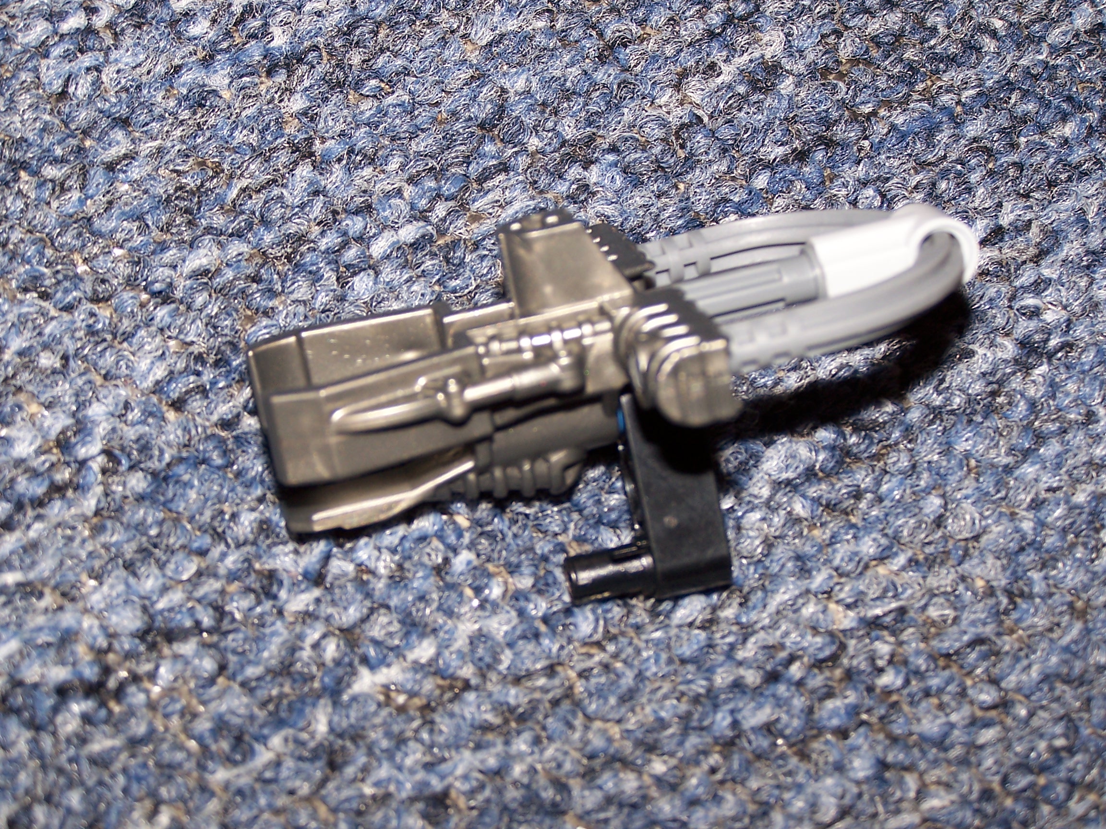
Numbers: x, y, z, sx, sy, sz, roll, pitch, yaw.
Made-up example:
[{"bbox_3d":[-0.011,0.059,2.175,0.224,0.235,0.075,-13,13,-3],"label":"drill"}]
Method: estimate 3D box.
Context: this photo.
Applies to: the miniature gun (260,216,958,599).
[{"bbox_3d":[0.009,0.001,0.263,0.073,0.037,0.038,-12,21,-9],"label":"miniature gun"}]

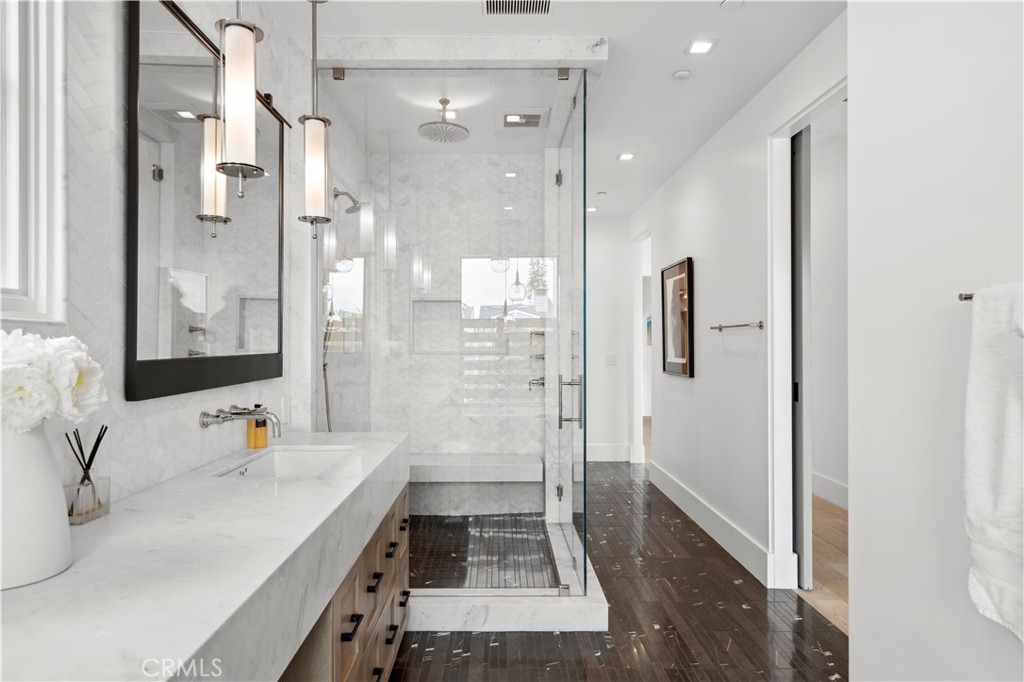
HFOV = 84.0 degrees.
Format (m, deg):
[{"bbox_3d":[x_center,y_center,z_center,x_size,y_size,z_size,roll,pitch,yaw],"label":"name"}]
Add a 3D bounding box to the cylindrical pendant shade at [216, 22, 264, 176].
[{"bbox_3d":[-0.793,-0.702,1.660,0.130,0.415,0.130,0,0,0],"label":"cylindrical pendant shade"}]

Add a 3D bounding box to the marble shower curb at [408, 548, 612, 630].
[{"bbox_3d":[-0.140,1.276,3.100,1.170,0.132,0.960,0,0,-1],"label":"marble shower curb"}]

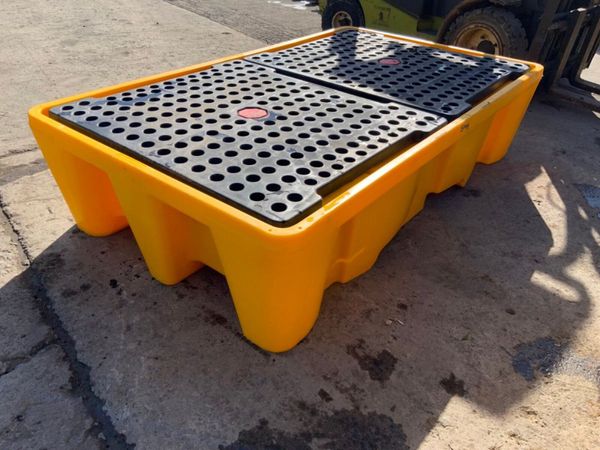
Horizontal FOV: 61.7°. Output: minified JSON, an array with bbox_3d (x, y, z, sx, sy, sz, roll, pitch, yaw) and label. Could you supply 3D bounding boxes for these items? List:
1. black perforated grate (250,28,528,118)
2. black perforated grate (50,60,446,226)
[{"bbox_3d":[0.520,-0.909,2.901,1.250,0.045,1.097,26,39,30],"label":"black perforated grate"},{"bbox_3d":[-0.197,-0.442,2.130,1.250,0.045,1.107,26,39,30],"label":"black perforated grate"}]

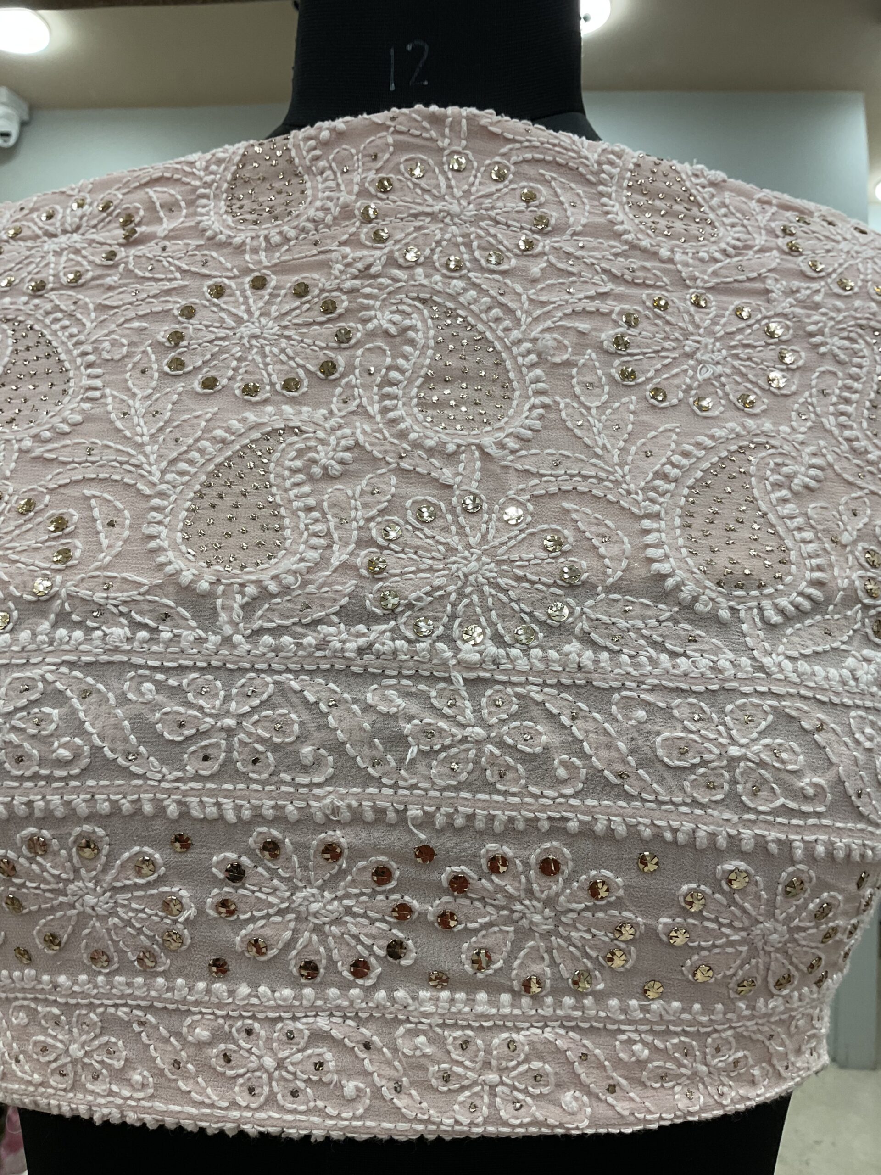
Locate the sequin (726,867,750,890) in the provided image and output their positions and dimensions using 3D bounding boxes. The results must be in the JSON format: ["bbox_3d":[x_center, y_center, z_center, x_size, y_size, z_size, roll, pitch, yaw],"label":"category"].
[{"bbox_3d":[0.085,0.083,0.281,0.006,0.006,0.001,0,1,-7],"label":"sequin"}]

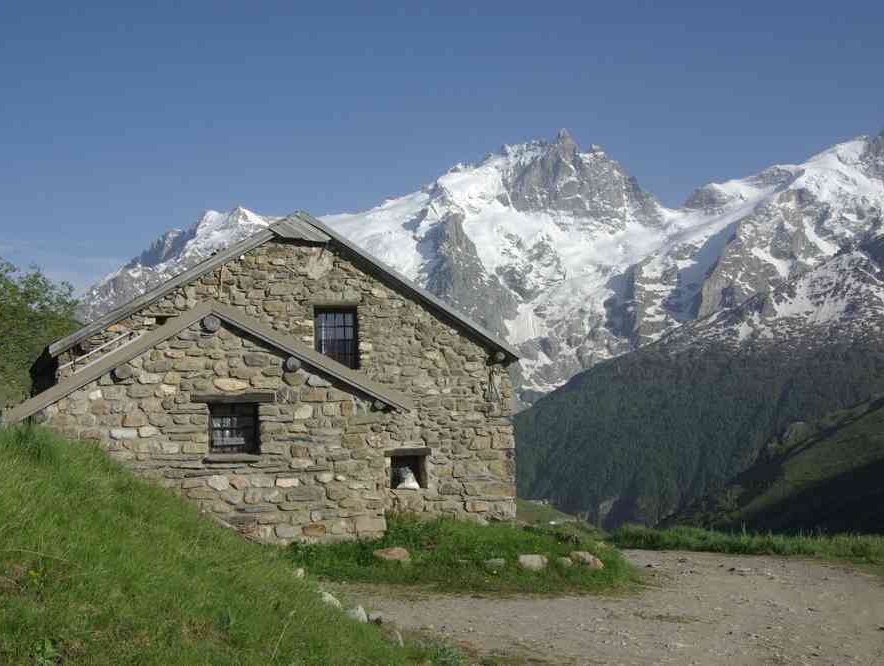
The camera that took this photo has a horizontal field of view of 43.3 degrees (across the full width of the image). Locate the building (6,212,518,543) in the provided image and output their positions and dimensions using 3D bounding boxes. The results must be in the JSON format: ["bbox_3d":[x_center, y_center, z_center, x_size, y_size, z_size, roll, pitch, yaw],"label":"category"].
[{"bbox_3d":[-3.421,0.762,19.349,7.864,4.891,8.300,1,-4,-22],"label":"building"}]

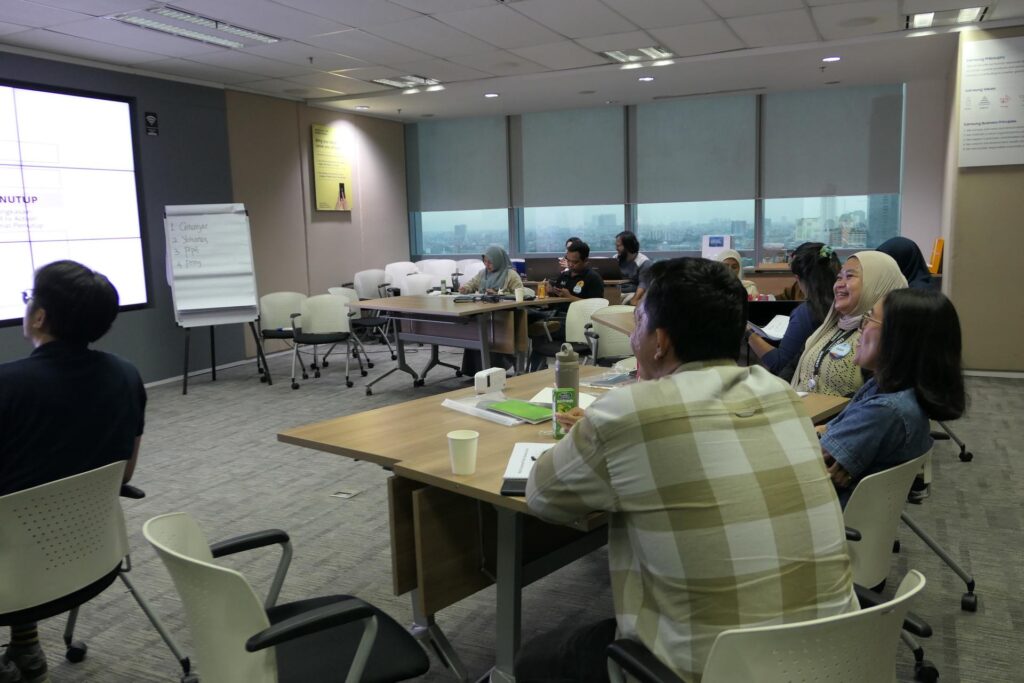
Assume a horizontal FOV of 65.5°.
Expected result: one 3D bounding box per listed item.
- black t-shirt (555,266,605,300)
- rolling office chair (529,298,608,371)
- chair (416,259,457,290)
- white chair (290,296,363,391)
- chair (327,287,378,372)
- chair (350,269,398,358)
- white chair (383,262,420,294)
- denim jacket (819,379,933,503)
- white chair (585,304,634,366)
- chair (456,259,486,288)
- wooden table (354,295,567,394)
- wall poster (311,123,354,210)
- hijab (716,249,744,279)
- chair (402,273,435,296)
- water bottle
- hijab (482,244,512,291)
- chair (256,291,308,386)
[{"bbox_3d":[0.559,-0.326,6.444,0.320,0.560,0.480,-9,11,-41],"label":"black t-shirt"},{"bbox_3d":[0.428,0.098,5.828,0.580,0.790,0.580,-10,11,-43],"label":"rolling office chair"},{"bbox_3d":[-0.938,-0.512,9.831,0.630,0.910,0.600,1,9,13],"label":"chair"},{"bbox_3d":[-1.660,-0.015,7.175,0.570,0.785,0.560,-1,9,1],"label":"white chair"},{"bbox_3d":[-1.573,-0.164,8.112,0.560,0.785,0.570,2,9,20],"label":"chair"},{"bbox_3d":[-1.510,-0.280,8.744,0.580,0.820,0.580,2,9,23],"label":"chair"},{"bbox_3d":[-1.371,-0.467,9.681,0.620,0.890,0.600,3,10,28],"label":"white chair"},{"bbox_3d":[0.941,0.317,2.113,0.320,0.500,0.450,4,10,36],"label":"denim jacket"},{"bbox_3d":[0.806,0.168,5.264,0.580,0.790,0.580,-6,9,-23],"label":"white chair"},{"bbox_3d":[-0.488,-0.549,10.175,0.570,0.870,0.580,1,9,20],"label":"chair"},{"bbox_3d":[-0.461,0.046,6.543,1.390,0.745,1.170,6,11,43],"label":"wooden table"},{"bbox_3d":[-2.153,-2.065,9.549,0.035,0.977,0.651,3,10,26],"label":"wall poster"},{"bbox_3d":[1.857,-0.623,6.800,0.270,0.370,0.280,1,9,13],"label":"hijab"},{"bbox_3d":[-1.113,-0.320,8.987,0.570,0.800,0.560,2,9,20],"label":"chair"},{"bbox_3d":[0.159,0.132,2.321,0.071,0.255,0.071,1,9,17],"label":"water bottle"},{"bbox_3d":[-0.142,-0.682,7.550,0.310,0.450,0.300,-9,11,-39],"label":"hijab"},{"bbox_3d":[-2.147,-0.065,7.581,0.570,0.785,0.560,-5,9,-19],"label":"chair"}]

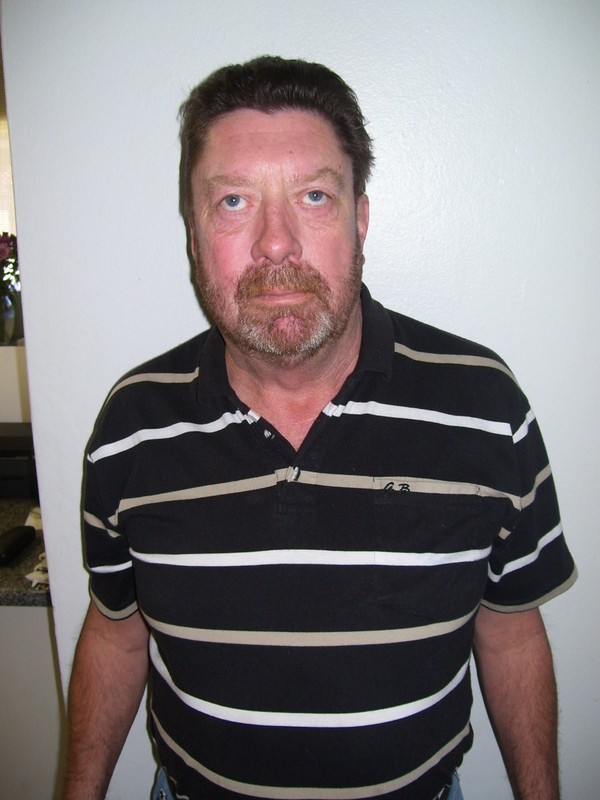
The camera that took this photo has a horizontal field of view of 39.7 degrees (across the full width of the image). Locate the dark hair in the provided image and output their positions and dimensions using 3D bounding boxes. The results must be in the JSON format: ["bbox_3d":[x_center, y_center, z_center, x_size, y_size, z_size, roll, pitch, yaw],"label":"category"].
[{"bbox_3d":[-0.021,-0.228,0.757,0.178,0.165,0.185,-2,14,-1],"label":"dark hair"}]

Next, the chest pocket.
[{"bbox_3d":[0.130,0.145,0.785,0.125,0.133,0.045,-6,14,-17],"label":"chest pocket"}]

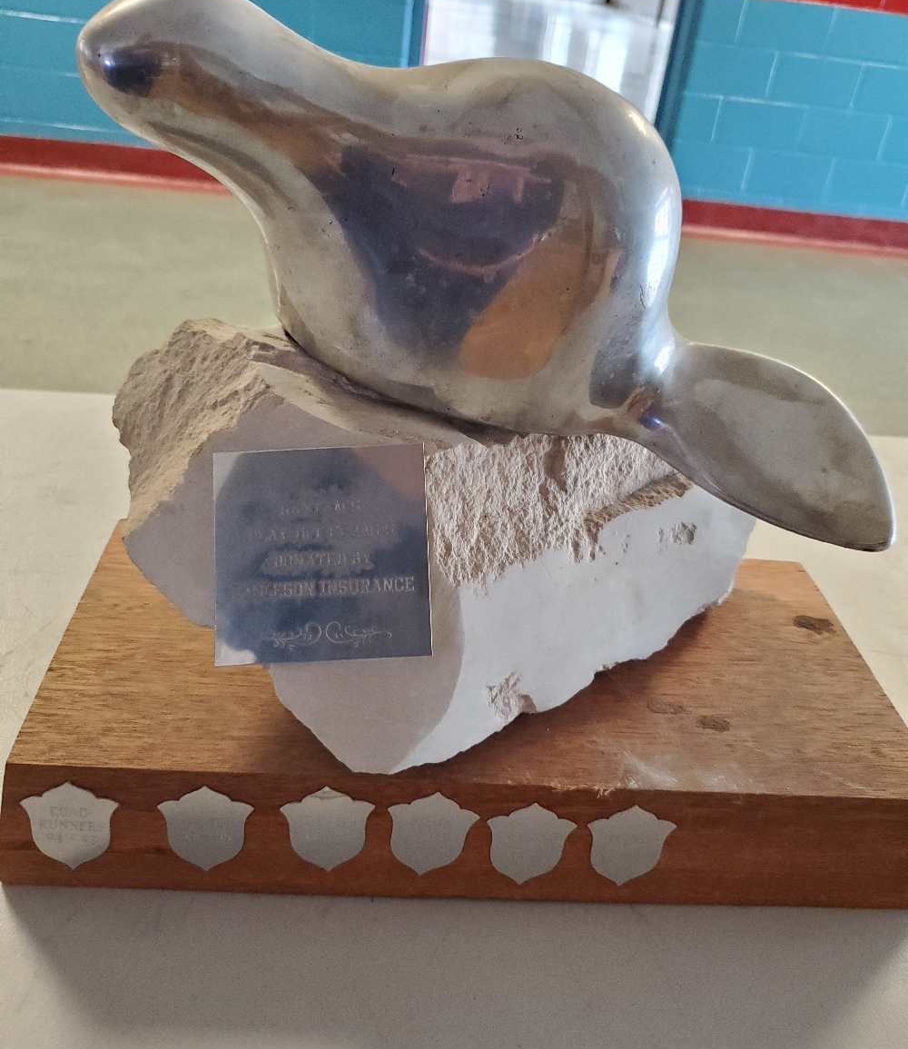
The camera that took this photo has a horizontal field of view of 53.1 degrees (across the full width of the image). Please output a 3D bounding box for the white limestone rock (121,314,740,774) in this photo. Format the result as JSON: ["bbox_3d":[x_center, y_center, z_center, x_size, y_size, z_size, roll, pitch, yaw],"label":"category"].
[{"bbox_3d":[0.005,0.004,0.336,0.269,0.110,0.132,4,33,-6],"label":"white limestone rock"}]

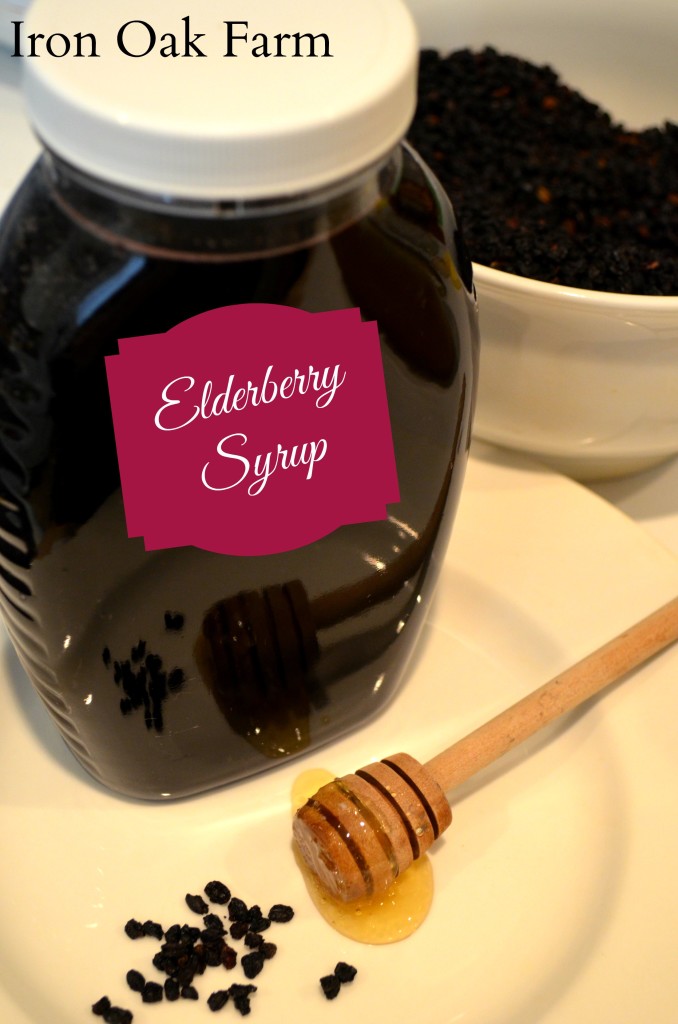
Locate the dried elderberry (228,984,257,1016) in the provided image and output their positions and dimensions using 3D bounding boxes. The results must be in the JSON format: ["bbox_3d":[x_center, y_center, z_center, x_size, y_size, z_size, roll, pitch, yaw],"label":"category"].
[{"bbox_3d":[-0.018,0.092,0.289,0.004,0.003,0.007,-12,44,-16],"label":"dried elderberry"}]

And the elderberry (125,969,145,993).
[{"bbox_3d":[-0.038,0.089,0.291,0.003,0.003,0.005,-29,50,-31],"label":"elderberry"}]

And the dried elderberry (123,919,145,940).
[{"bbox_3d":[-0.043,0.087,0.318,0.004,0.003,0.004,1,47,-1],"label":"dried elderberry"}]

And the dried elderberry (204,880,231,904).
[{"bbox_3d":[-0.024,0.076,0.306,0.006,0.003,0.004,33,49,29],"label":"dried elderberry"}]

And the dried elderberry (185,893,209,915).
[{"bbox_3d":[-0.030,0.083,0.323,0.006,0.003,0.003,31,54,25],"label":"dried elderberry"}]

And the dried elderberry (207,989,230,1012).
[{"bbox_3d":[-0.024,0.098,0.308,0.005,0.003,0.003,-35,57,-29],"label":"dried elderberry"}]

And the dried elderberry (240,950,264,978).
[{"bbox_3d":[-0.016,0.087,0.294,0.004,0.003,0.006,14,43,13],"label":"dried elderberry"}]

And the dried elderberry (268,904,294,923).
[{"bbox_3d":[-0.011,0.080,0.303,0.005,0.003,0.004,-2,42,-5],"label":"dried elderberry"}]

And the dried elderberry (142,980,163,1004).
[{"bbox_3d":[-0.035,0.091,0.289,0.004,0.003,0.004,2,42,-1],"label":"dried elderberry"}]

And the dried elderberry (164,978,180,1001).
[{"bbox_3d":[-0.034,0.096,0.310,0.003,0.003,0.005,-4,47,-5],"label":"dried elderberry"}]

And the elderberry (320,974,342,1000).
[{"bbox_3d":[-0.002,0.096,0.310,0.004,0.004,0.005,-5,47,-5],"label":"elderberry"}]

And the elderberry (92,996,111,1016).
[{"bbox_3d":[-0.044,0.093,0.287,0.003,0.002,0.004,28,47,26],"label":"elderberry"}]

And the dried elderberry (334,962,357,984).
[{"bbox_3d":[0.001,0.094,0.312,0.005,0.004,0.004,18,49,15],"label":"dried elderberry"}]

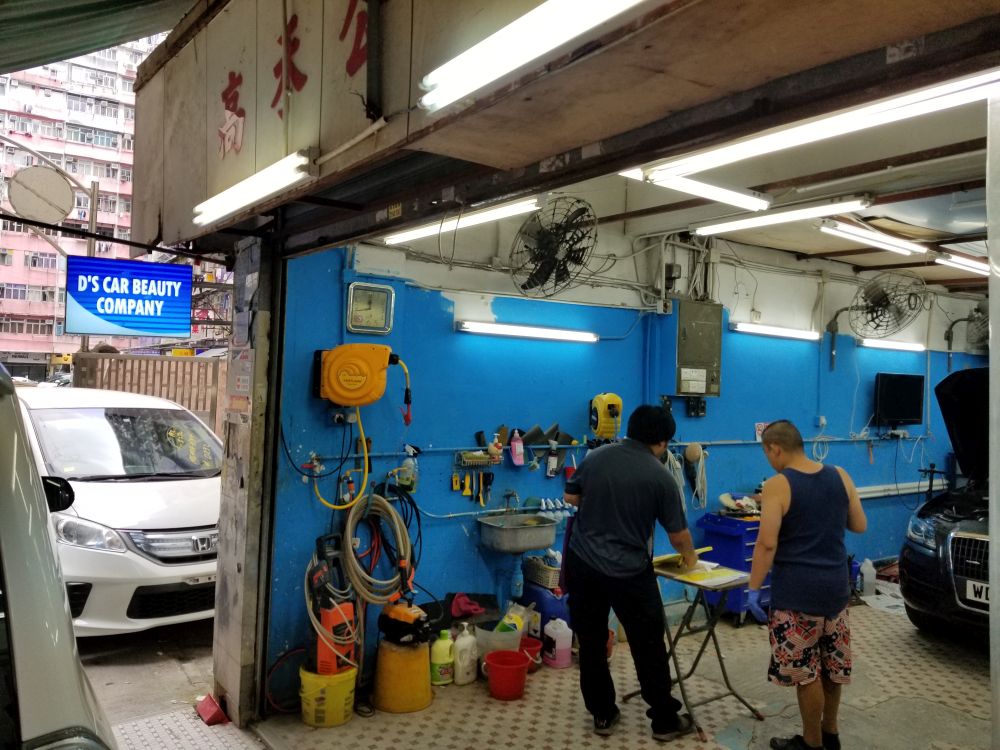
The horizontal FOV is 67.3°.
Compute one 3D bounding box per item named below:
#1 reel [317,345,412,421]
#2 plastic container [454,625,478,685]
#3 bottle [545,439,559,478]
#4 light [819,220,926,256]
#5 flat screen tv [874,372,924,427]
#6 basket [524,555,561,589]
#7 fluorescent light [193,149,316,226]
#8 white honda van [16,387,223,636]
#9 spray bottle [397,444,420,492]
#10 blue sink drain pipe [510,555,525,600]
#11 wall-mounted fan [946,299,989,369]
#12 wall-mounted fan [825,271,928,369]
[{"bbox_3d":[-0.746,0.035,4.046,0.470,0.420,0.210,3,-2,-35],"label":"reel"},{"bbox_3d":[-0.193,1.619,4.388,0.130,0.340,0.110,2,-1,-12],"label":"plastic container"},{"bbox_3d":[0.351,0.566,5.092,0.075,0.240,0.060,7,-2,-35],"label":"bottle"},{"bbox_3d":[2.579,-0.932,5.135,1.220,0.085,0.150,3,-2,-36],"label":"light"},{"bbox_3d":[3.847,0.236,7.224,0.740,0.485,0.080,3,-2,-30],"label":"flat screen tv"},{"bbox_3d":[0.348,1.288,4.904,0.320,0.140,0.270,3,-1,-28],"label":"basket"},{"bbox_3d":[-1.006,-0.721,2.961,0.080,0.100,1.240,3,-2,-40],"label":"fluorescent light"},{"bbox_3d":[-3.431,0.993,6.552,1.700,1.720,4.220,3,-2,-43],"label":"white honda van"},{"bbox_3d":[-0.542,0.554,4.448,0.120,0.284,0.095,2,-1,10],"label":"spray bottle"},{"bbox_3d":[0.111,1.282,4.756,0.080,0.275,0.080,2,-1,0],"label":"blue sink drain pipe"},{"bbox_3d":[5.042,-0.377,7.783,0.620,0.720,0.760,3,-2,-35],"label":"wall-mounted fan"},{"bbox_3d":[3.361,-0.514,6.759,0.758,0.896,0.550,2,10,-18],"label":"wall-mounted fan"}]

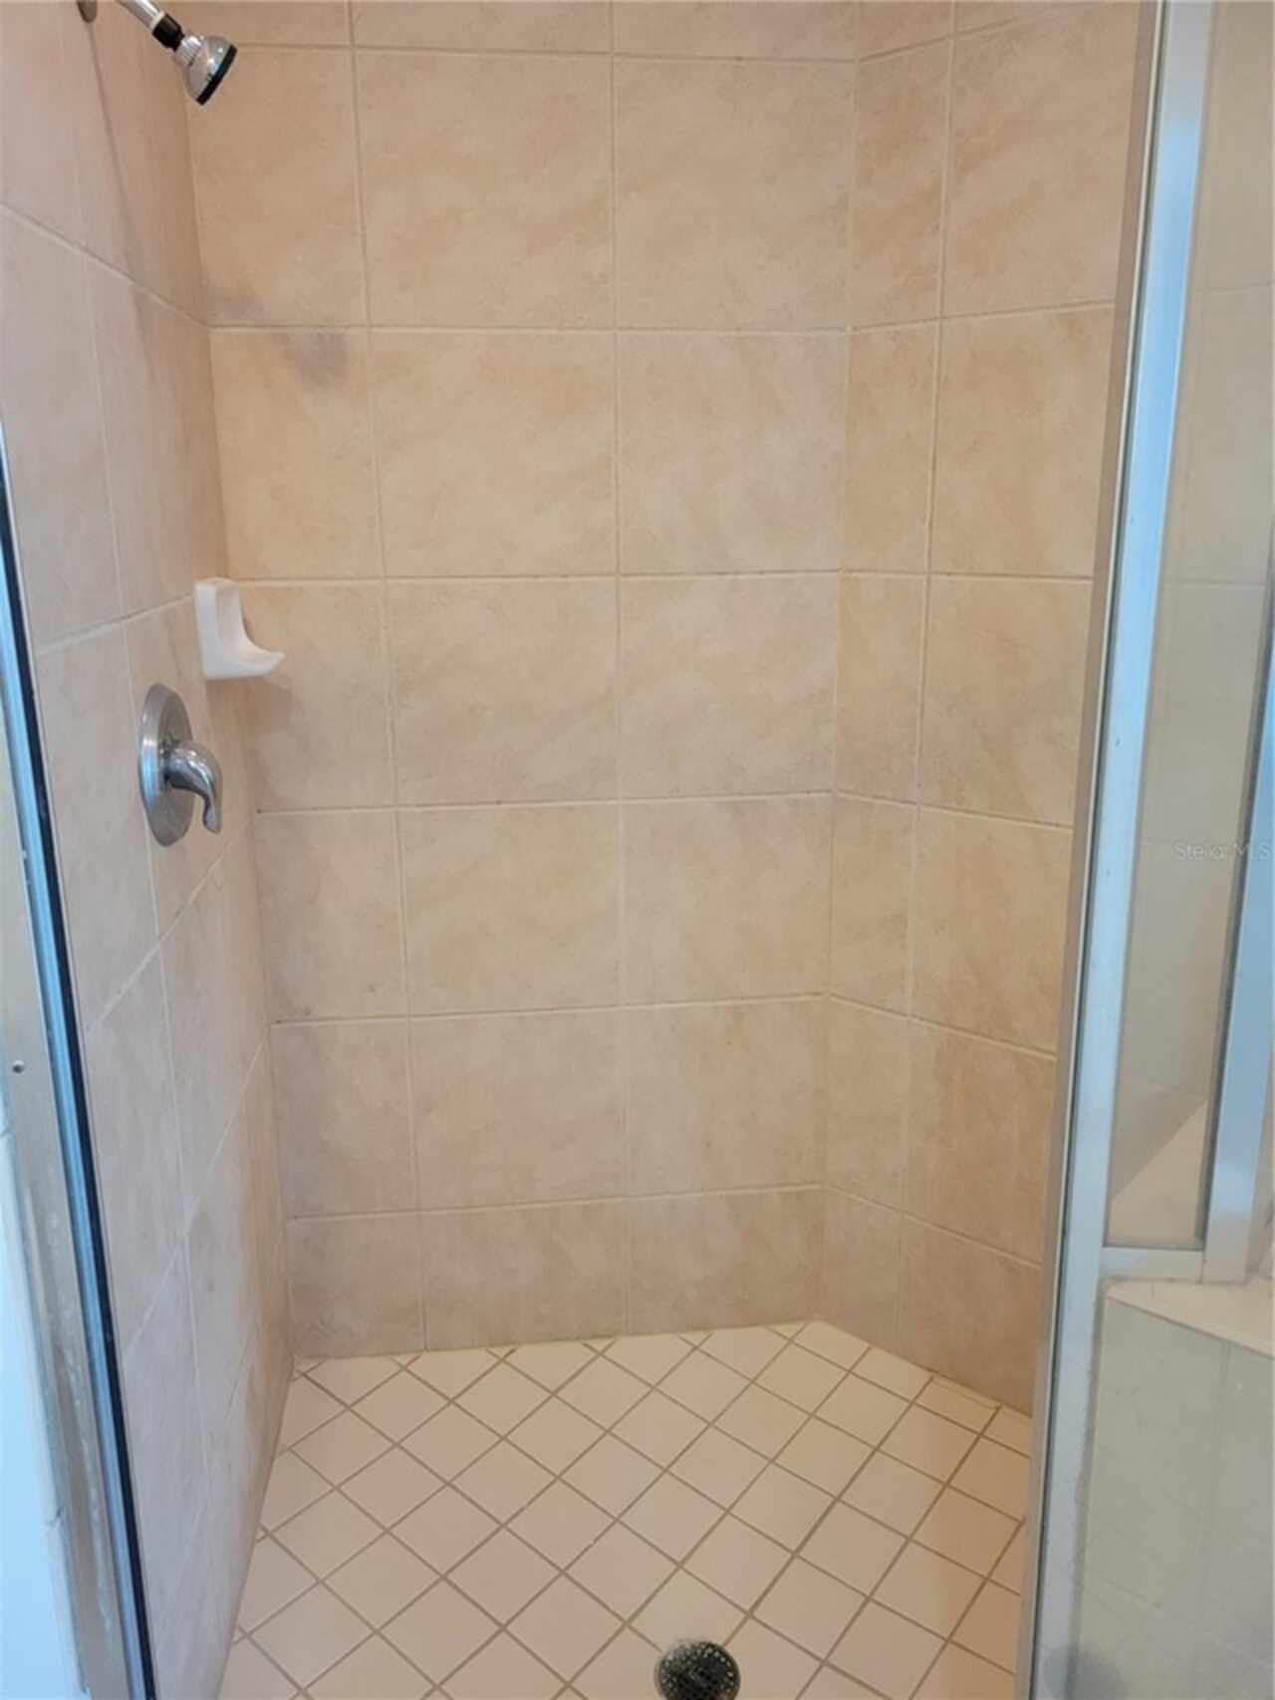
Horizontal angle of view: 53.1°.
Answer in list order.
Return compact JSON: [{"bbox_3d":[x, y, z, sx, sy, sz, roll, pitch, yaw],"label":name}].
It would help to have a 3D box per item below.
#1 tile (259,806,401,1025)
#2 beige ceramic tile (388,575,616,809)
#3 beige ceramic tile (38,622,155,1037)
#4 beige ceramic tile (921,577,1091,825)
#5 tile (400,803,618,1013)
[{"bbox_3d":[-0.457,0.099,1.910,0.205,0.324,0.010,-2,14,-6],"label":"tile"},{"bbox_3d":[-0.180,-0.213,1.754,0.309,0.308,0.010,-2,15,-6],"label":"beige ceramic tile"},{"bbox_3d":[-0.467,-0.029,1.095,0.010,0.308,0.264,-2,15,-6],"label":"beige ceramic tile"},{"bbox_3d":[0.537,-0.199,1.716,0.327,0.325,0.010,11,18,39],"label":"beige ceramic tile"},{"bbox_3d":[-0.188,0.090,1.939,0.327,0.324,0.010,-2,14,-6],"label":"tile"}]

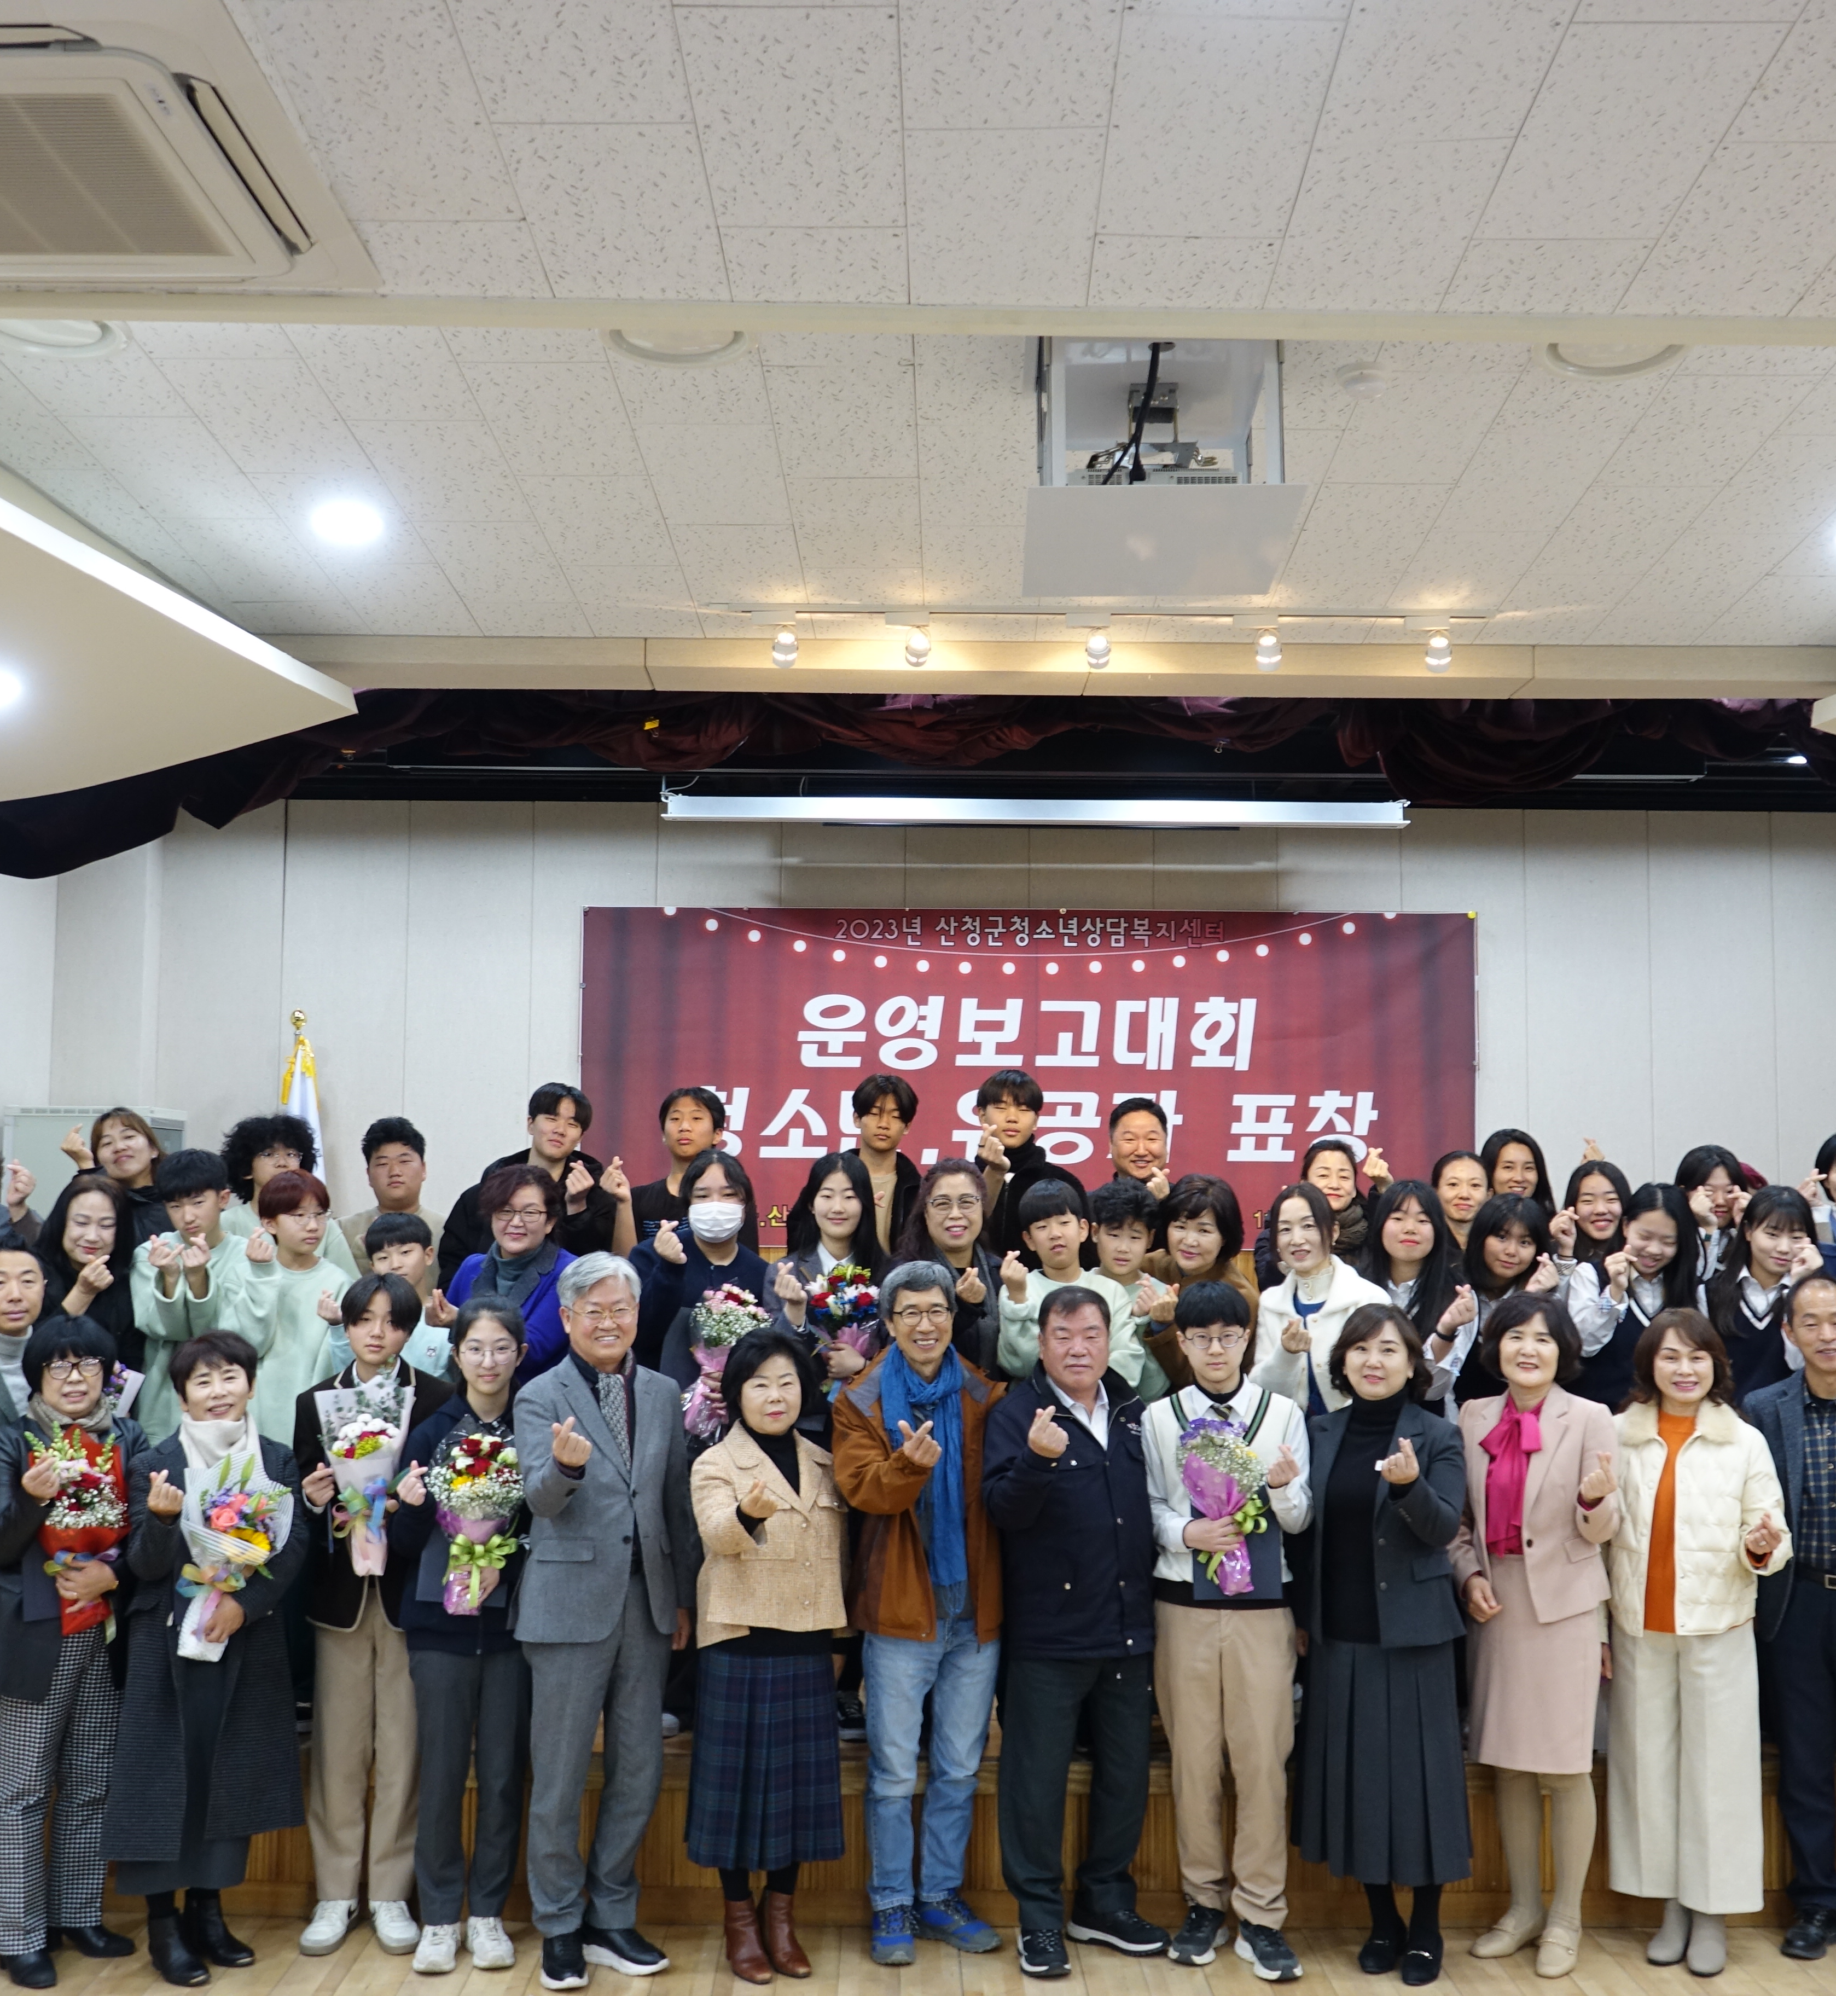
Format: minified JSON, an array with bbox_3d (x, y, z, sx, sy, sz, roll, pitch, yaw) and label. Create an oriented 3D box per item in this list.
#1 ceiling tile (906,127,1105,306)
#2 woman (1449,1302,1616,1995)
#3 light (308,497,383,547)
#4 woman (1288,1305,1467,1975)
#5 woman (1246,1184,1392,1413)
[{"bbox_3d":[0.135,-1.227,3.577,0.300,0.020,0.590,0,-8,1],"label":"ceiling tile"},{"bbox_3d":[1.561,1.572,5.680,0.440,1.628,0.340,-1,-5,15],"label":"woman"},{"bbox_3d":[-1.354,-1.124,5.326,0.170,0.050,0.170,0,-5,1],"label":"light"},{"bbox_3d":[1.159,1.593,5.605,0.450,1.620,0.400,0,-5,7],"label":"woman"},{"bbox_3d":[1.157,1.294,6.440,0.450,1.550,0.330,-1,-6,13],"label":"woman"}]

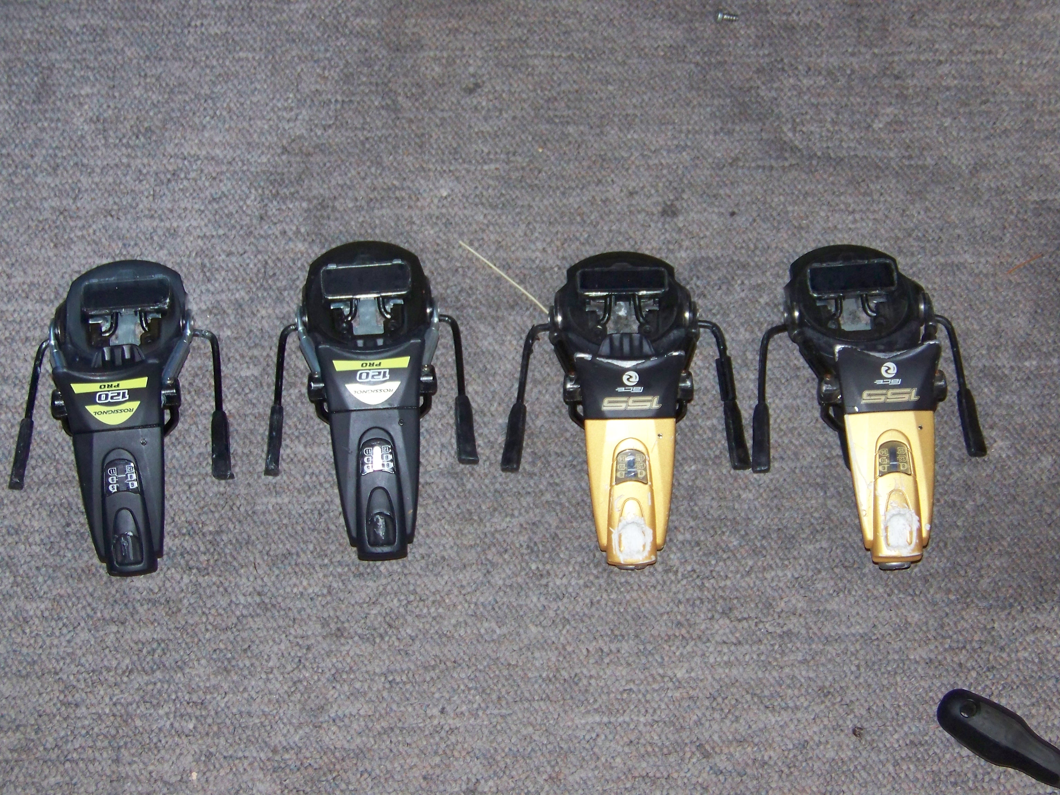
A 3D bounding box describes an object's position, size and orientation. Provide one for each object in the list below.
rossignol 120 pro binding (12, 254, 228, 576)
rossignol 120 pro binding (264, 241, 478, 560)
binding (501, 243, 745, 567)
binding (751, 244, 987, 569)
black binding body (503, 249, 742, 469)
[{"bbox_3d":[-0.240,0.002,1.384,0.130,0.064,0.203,-4,65,-2],"label":"rossignol 120 pro binding"},{"bbox_3d":[-0.096,-0.008,1.388,0.124,0.064,0.207,-4,65,-2],"label":"rossignol 120 pro binding"},{"bbox_3d":[0.055,-0.003,1.386,0.145,0.064,0.205,-1,65,0],"label":"binding"},{"bbox_3d":[0.195,-0.004,1.387,0.137,0.064,0.210,-5,65,-2],"label":"binding"},{"bbox_3d":[0.054,-0.032,1.402,0.145,0.060,0.138,-1,65,0],"label":"black binding body"}]

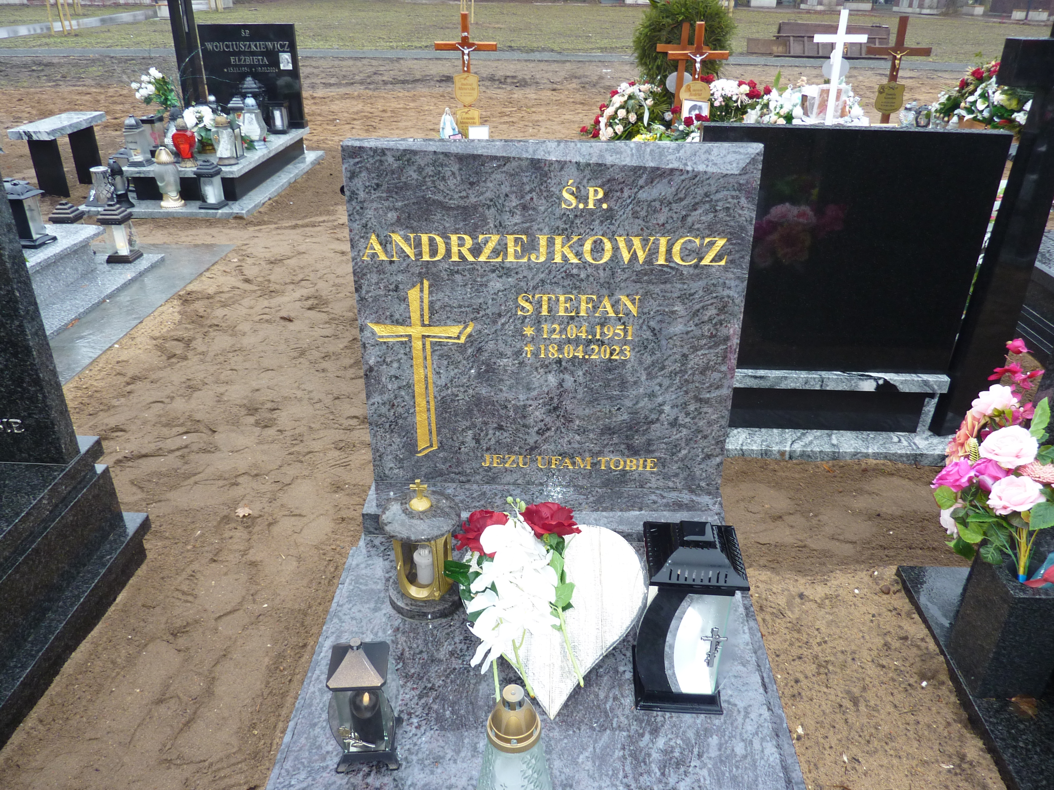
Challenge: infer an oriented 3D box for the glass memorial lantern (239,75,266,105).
[{"bbox_3d":[-2.351,-2.503,6.576,0.200,0.450,0.200,1,29,2],"label":"glass memorial lantern"}]

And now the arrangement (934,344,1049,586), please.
[{"bbox_3d":[0.985,0.148,1.473,0.340,0.560,0.290,1,29,2],"label":"arrangement"}]

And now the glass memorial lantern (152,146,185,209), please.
[{"bbox_3d":[-2.500,-1.512,5.283,0.175,0.400,0.150,1,29,2],"label":"glass memorial lantern"}]

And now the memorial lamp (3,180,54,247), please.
[{"bbox_3d":[-2.150,-0.783,3.253,0.147,0.278,0.147,-1,26,-2],"label":"memorial lamp"}]

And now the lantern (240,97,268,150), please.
[{"bbox_3d":[-2.083,-2.079,5.804,0.152,0.352,0.152,-1,26,-2],"label":"lantern"}]

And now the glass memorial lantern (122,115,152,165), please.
[{"bbox_3d":[-2.814,-1.834,5.473,0.140,0.335,0.150,1,29,2],"label":"glass memorial lantern"}]

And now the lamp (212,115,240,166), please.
[{"bbox_3d":[-2.184,-1.837,5.481,0.170,0.335,0.155,1,29,2],"label":"lamp"}]

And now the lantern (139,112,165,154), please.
[{"bbox_3d":[-2.650,-1.842,5.420,0.121,0.257,0.126,-1,26,-2],"label":"lantern"}]

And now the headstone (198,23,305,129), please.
[{"bbox_3d":[-2.430,-2.833,6.773,0.850,0.840,0.110,1,29,2],"label":"headstone"}]

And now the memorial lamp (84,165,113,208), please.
[{"bbox_3d":[-2.707,-1.325,4.825,0.147,0.226,0.137,-1,26,-2],"label":"memorial lamp"}]

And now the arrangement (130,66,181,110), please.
[{"bbox_3d":[-2.859,-2.363,5.880,0.336,0.326,0.283,-1,26,-2],"label":"arrangement"}]

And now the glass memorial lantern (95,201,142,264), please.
[{"bbox_3d":[-2.282,-0.926,4.247,0.155,0.320,0.155,1,29,2],"label":"glass memorial lantern"}]

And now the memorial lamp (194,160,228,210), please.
[{"bbox_3d":[-1.987,-1.323,4.775,0.121,0.273,0.126,-1,26,-2],"label":"memorial lamp"}]

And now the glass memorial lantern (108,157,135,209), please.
[{"bbox_3d":[-2.546,-1.330,4.772,0.121,0.283,0.126,-1,26,-2],"label":"glass memorial lantern"}]

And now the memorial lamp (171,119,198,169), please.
[{"bbox_3d":[-2.242,-1.659,5.011,0.147,0.289,0.121,-1,26,-2],"label":"memorial lamp"}]

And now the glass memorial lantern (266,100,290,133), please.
[{"bbox_3d":[-2.171,-2.437,6.658,0.170,0.265,0.165,1,29,2],"label":"glass memorial lantern"}]

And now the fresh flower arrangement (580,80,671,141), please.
[{"bbox_3d":[0.939,-2.687,7.301,0.850,0.620,0.550,1,29,2],"label":"fresh flower arrangement"}]

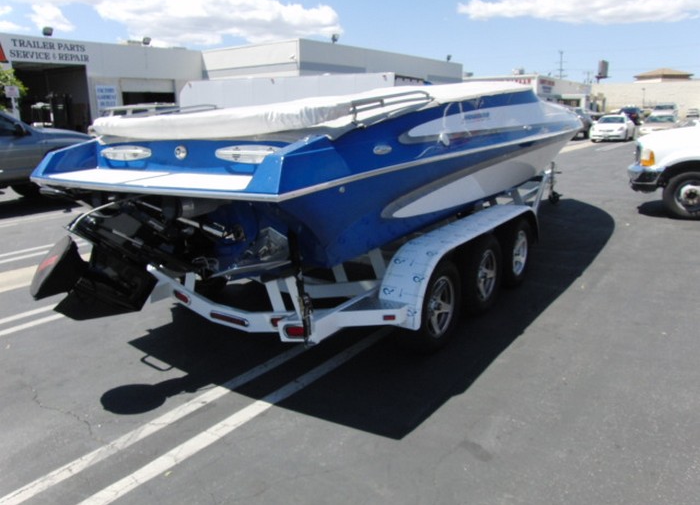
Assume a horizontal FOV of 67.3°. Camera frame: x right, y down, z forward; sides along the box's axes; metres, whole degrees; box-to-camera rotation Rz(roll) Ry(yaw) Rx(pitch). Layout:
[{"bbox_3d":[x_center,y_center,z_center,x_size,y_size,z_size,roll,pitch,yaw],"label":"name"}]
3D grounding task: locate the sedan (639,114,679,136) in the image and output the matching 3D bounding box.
[{"bbox_3d":[17.035,-6.809,28.986,1.800,1.440,4.750,9,18,32],"label":"sedan"}]

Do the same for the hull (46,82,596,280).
[{"bbox_3d":[0.998,-1.216,5.984,2.570,1.390,7.859,9,18,35],"label":"hull"}]

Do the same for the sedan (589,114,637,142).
[{"bbox_3d":[14.430,-6.826,28.663,1.790,1.420,4.660,9,18,32],"label":"sedan"}]

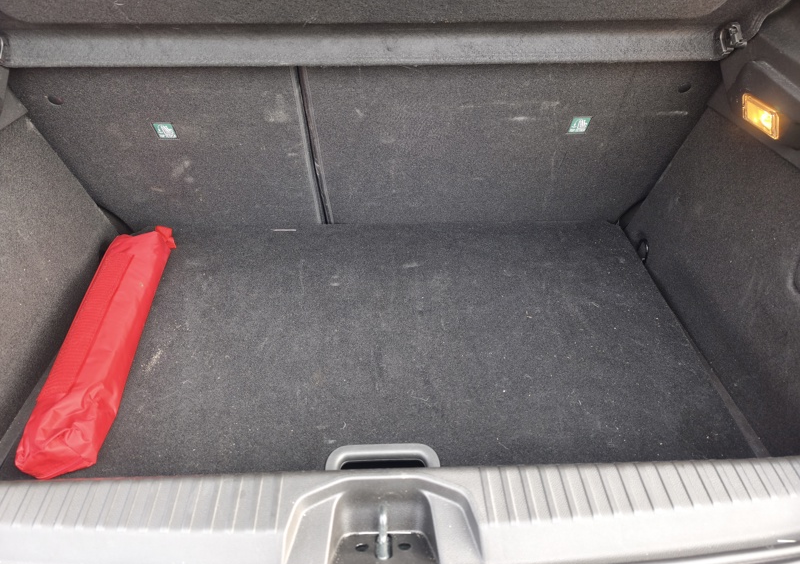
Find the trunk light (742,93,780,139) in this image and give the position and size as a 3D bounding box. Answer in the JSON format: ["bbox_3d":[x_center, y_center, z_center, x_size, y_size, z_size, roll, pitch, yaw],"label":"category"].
[{"bbox_3d":[0.455,-0.210,0.664,0.016,0.040,0.064,-28,41,10],"label":"trunk light"}]

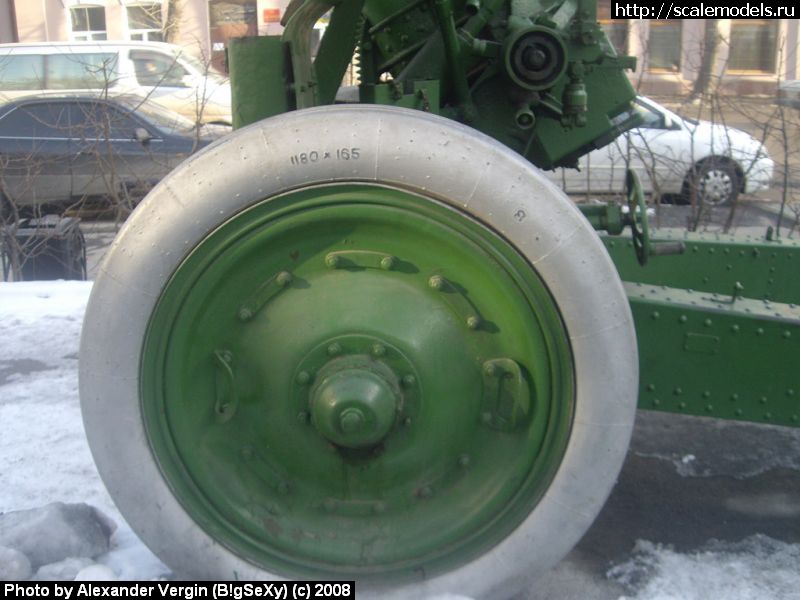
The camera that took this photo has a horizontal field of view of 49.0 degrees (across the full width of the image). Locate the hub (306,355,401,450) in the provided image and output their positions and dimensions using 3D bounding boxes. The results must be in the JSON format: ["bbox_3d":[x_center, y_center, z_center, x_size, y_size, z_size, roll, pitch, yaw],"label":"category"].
[{"bbox_3d":[-0.091,0.217,1.761,0.187,0.187,0.127,0,15,1],"label":"hub"}]

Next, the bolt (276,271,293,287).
[{"bbox_3d":[-0.238,-0.044,1.803,0.029,0.029,0.026,0,15,1],"label":"bolt"}]

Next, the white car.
[{"bbox_3d":[2.205,-1.898,10.504,4.400,1.450,1.700,1,15,3],"label":"white car"}]

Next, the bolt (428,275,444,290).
[{"bbox_3d":[0.074,-0.036,1.801,0.029,0.029,0.026,0,15,1],"label":"bolt"}]

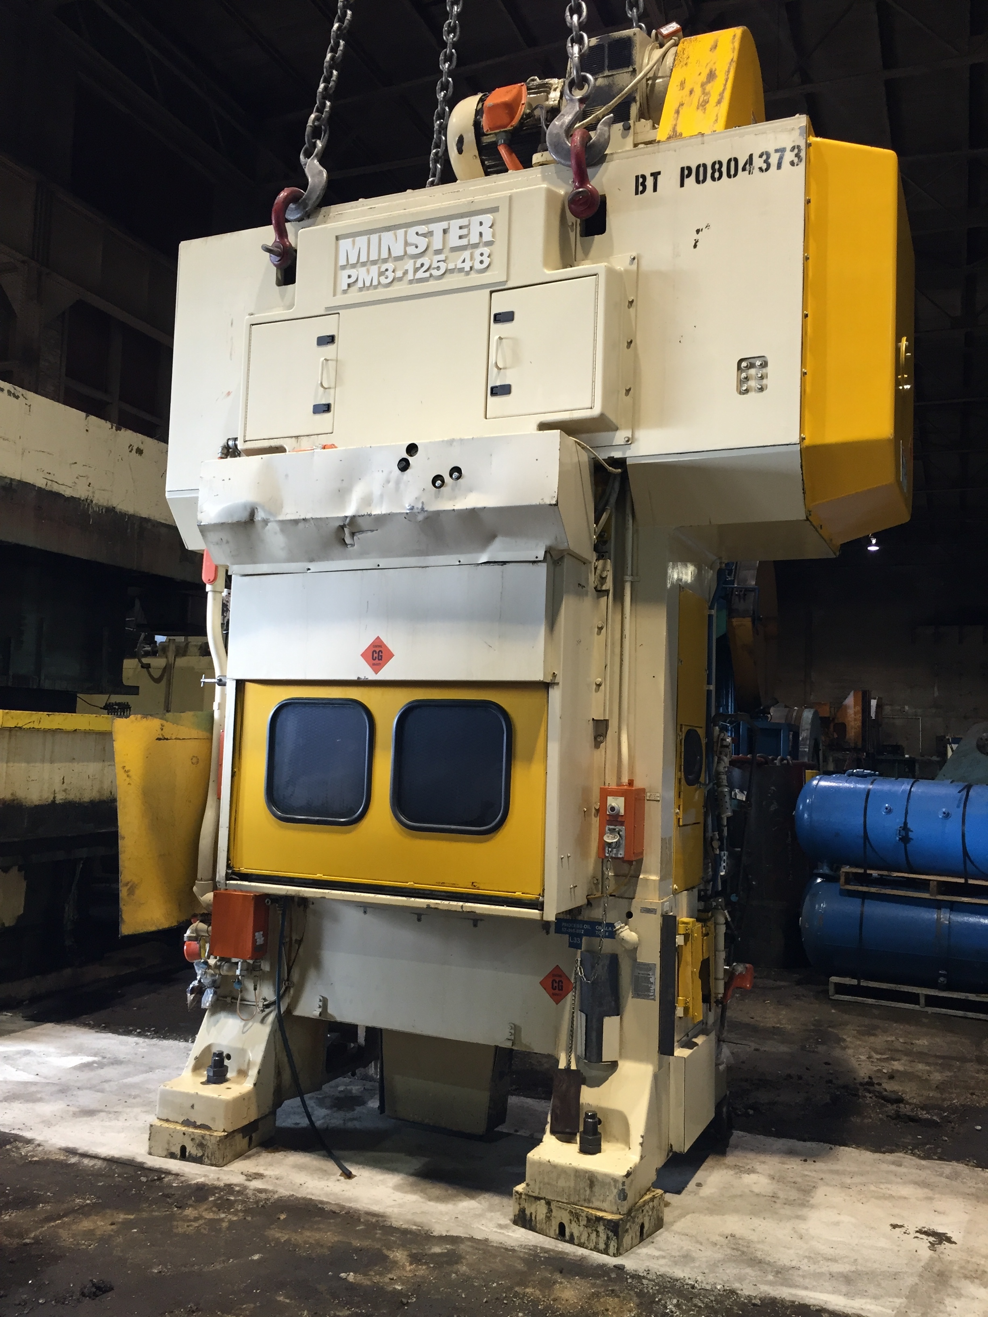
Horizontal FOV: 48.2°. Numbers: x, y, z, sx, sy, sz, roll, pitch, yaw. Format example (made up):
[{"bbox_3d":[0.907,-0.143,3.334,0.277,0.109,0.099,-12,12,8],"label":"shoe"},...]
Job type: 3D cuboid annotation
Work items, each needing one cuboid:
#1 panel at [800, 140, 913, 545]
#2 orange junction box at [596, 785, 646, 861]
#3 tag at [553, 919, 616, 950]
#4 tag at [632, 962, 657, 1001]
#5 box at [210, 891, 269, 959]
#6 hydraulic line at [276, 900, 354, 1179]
[{"bbox_3d":[1.396,-1.140,4.151,0.291,1.300,1.070,0,-5,24],"label":"panel"},{"bbox_3d":[0.455,0.584,3.913,0.125,0.246,0.131,0,-5,24],"label":"orange junction box"},{"bbox_3d":[0.329,1.008,4.003,0.229,0.106,0.005,0,-5,24],"label":"tag"},{"bbox_3d":[0.531,1.140,3.901,0.084,0.127,0.004,0,-5,24],"label":"tag"},{"bbox_3d":[-1.040,1.085,4.518,0.200,0.255,0.105,0,-5,24],"label":"box"},{"bbox_3d":[-0.684,1.422,4.215,0.475,0.940,0.180,0,-5,24],"label":"hydraulic line"}]

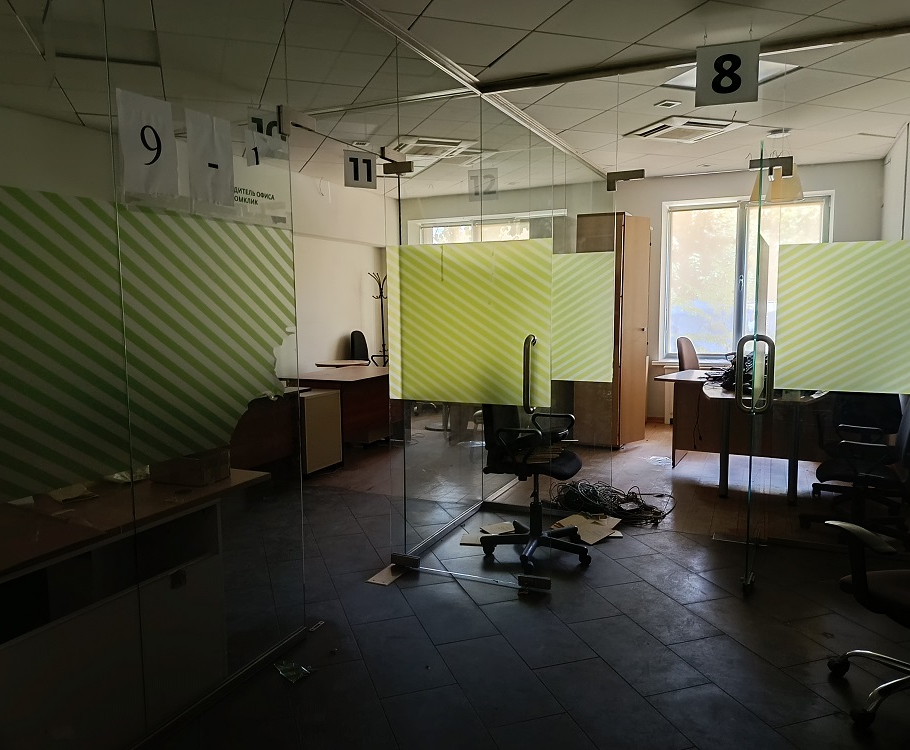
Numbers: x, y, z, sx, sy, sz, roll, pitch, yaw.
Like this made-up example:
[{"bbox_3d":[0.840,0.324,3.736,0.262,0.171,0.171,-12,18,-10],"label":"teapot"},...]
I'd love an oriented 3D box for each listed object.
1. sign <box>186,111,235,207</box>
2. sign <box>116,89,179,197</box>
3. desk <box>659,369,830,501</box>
[{"bbox_3d":[-0.848,-0.751,2.412,0.010,0.302,0.212,2,7,25],"label":"sign"},{"bbox_3d":[-0.959,-0.719,2.174,0.010,0.302,0.212,2,7,25],"label":"sign"},{"bbox_3d":[2.418,0.451,5.624,1.600,0.760,1.850,2,7,25],"label":"desk"}]

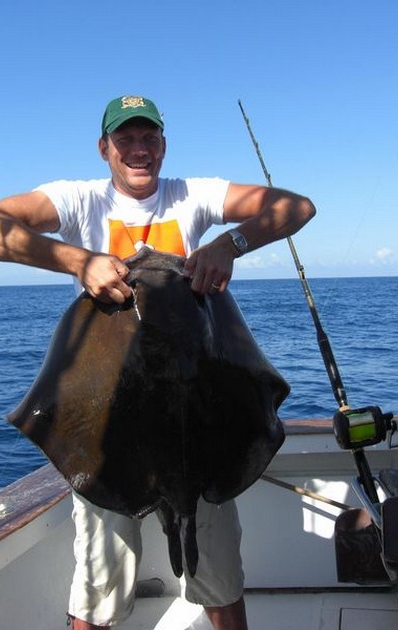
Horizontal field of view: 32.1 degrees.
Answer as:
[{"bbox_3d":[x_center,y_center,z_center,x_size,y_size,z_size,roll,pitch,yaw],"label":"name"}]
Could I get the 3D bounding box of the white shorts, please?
[{"bbox_3d":[-0.122,0.535,1.930,0.460,0.600,0.300,-2,3,-13],"label":"white shorts"}]

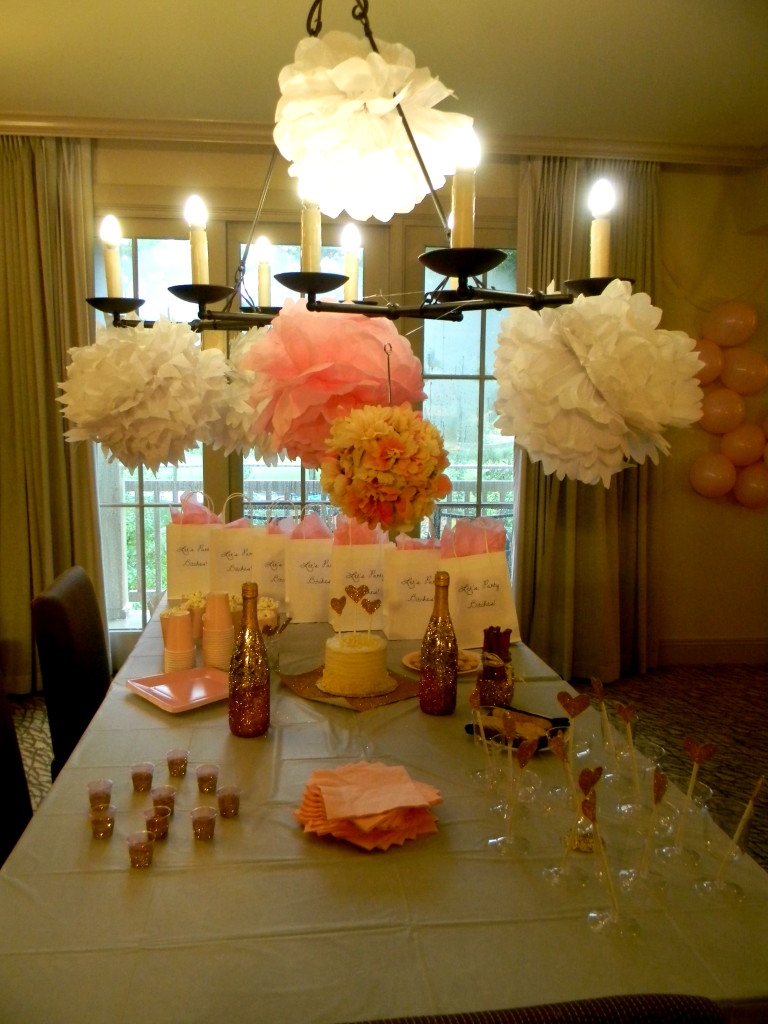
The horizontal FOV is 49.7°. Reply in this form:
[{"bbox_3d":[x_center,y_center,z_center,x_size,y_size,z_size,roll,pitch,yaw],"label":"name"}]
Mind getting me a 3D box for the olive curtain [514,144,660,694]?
[{"bbox_3d":[1.056,-0.422,4.337,0.713,2.652,0.171,0,7,-5],"label":"olive curtain"}]

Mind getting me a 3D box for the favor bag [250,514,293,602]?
[{"bbox_3d":[-0.343,0.175,2.744,0.200,0.295,0.110,-1,7,-7],"label":"favor bag"}]

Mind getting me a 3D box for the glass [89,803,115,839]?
[{"bbox_3d":[-0.445,0.486,1.305,0.042,0.050,0.042,-1,7,-7],"label":"glass"}]

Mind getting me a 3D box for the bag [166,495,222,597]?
[{"bbox_3d":[-0.679,0.123,3.022,0.199,0.372,0.111,0,7,-6],"label":"bag"}]

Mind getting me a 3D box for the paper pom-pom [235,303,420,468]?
[{"bbox_3d":[-0.103,-0.258,1.650,0.360,0.335,0.360,-1,7,-7],"label":"paper pom-pom"}]

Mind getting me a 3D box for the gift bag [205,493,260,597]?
[{"bbox_3d":[-0.511,0.134,2.946,0.196,0.372,0.111,0,7,-7],"label":"gift bag"}]

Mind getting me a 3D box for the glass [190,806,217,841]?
[{"bbox_3d":[-0.289,0.504,1.336,0.042,0.040,0.042,0,7,0],"label":"glass"}]

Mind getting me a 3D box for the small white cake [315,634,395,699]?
[{"bbox_3d":[-0.067,0.364,2.013,0.190,0.105,0.190,-1,7,-7],"label":"small white cake"}]

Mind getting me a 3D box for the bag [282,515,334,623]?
[{"bbox_3d":[-0.215,0.170,2.717,0.199,0.362,0.111,-1,7,-8],"label":"bag"}]

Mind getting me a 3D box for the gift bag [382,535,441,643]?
[{"bbox_3d":[0.099,0.215,2.436,0.200,0.295,0.110,-1,7,-7],"label":"gift bag"}]

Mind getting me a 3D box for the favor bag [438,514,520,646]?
[{"bbox_3d":[0.272,0.204,2.455,0.208,0.367,0.116,-3,8,-27],"label":"favor bag"}]

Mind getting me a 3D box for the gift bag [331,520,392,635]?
[{"bbox_3d":[-0.067,0.184,2.613,0.201,0.362,0.111,-1,7,-12],"label":"gift bag"}]

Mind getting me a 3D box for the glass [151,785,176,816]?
[{"bbox_3d":[-0.366,0.477,1.375,0.042,0.050,0.042,-1,7,-7],"label":"glass"}]

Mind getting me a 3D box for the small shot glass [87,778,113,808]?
[{"bbox_3d":[-0.487,0.491,1.426,0.041,0.040,0.041,0,7,0],"label":"small shot glass"}]

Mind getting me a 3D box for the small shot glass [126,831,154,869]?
[{"bbox_3d":[-0.360,0.497,1.221,0.042,0.050,0.042,-1,7,-7],"label":"small shot glass"}]

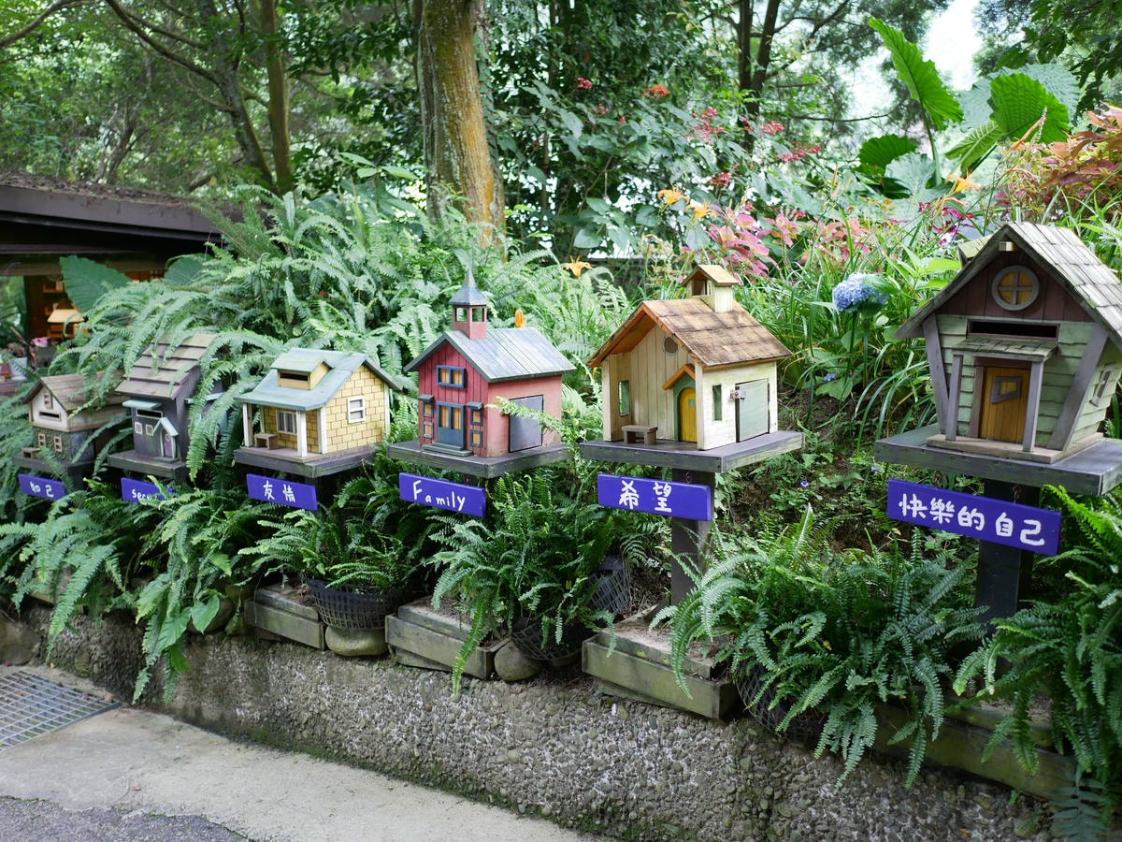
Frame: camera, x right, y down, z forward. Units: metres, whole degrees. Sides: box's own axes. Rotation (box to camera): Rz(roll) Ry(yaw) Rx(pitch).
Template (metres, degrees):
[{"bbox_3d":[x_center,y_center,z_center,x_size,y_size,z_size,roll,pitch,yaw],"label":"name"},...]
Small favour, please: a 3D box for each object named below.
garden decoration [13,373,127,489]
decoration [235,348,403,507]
[{"bbox_3d":[-2.367,0.049,4.895,0.510,0.580,0.500,6,11,34],"label":"garden decoration"},{"bbox_3d":[-0.949,0.024,3.885,0.475,0.600,0.500,6,11,35],"label":"decoration"}]

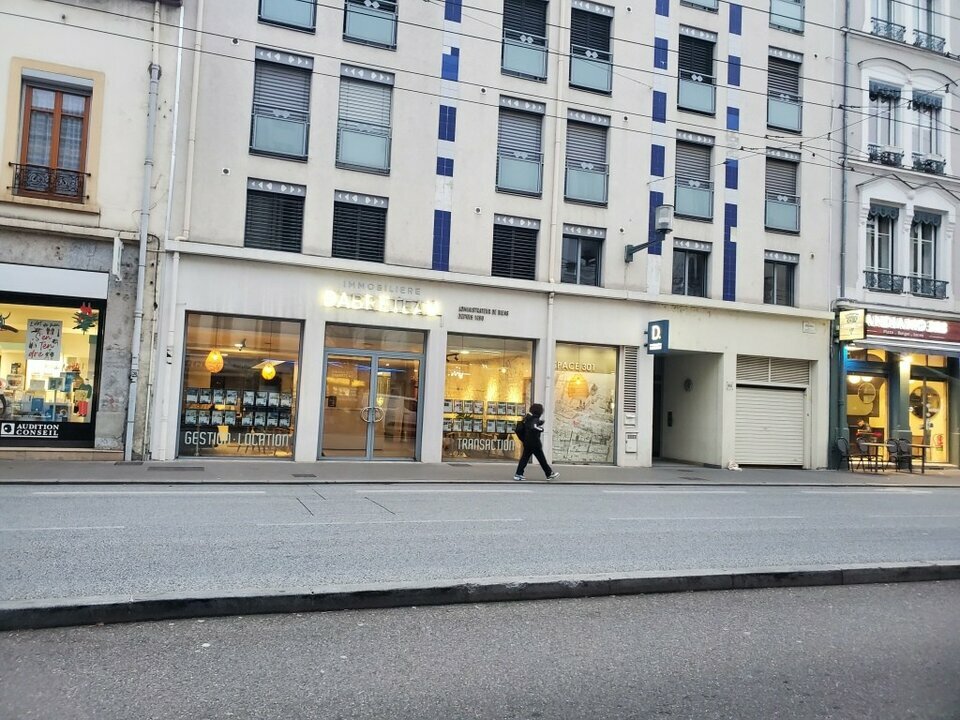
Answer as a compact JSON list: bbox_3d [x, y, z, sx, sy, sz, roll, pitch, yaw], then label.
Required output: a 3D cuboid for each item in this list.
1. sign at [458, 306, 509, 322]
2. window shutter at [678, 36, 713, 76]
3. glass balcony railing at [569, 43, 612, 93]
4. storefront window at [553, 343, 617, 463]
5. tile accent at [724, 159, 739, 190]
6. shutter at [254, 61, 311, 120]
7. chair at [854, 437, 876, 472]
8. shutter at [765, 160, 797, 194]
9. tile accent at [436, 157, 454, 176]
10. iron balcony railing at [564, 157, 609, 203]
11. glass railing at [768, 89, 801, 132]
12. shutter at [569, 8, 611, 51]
[{"bbox_3d":[0.099,-1.048,16.836,1.236,0.300,0.040,4,-3,-19],"label":"sign"},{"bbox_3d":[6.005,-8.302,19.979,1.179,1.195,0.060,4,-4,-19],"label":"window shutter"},{"bbox_3d":[2.871,-7.504,18.628,1.218,1.042,0.060,4,-4,-19],"label":"glass balcony railing"},{"bbox_3d":[2.578,1.090,17.789,1.722,2.963,0.120,4,-3,-19],"label":"storefront window"},{"bbox_3d":[6.761,-4.995,19.354,0.403,0.814,0.050,4,-3,-19],"label":"tile accent"},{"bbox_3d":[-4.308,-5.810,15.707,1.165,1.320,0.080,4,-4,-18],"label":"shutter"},{"bbox_3d":[10.130,2.490,18.900,0.500,0.880,0.440,4,-4,-18],"label":"chair"},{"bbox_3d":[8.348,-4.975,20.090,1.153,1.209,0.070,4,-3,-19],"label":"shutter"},{"bbox_3d":[-0.822,-4.577,17.151,0.411,0.424,0.030,4,-4,-19],"label":"tile accent"},{"bbox_3d":[2.731,-4.573,18.419,1.224,1.010,0.060,4,-4,-19],"label":"iron balcony railing"},{"bbox_3d":[8.478,-6.924,20.039,1.201,0.980,0.070,4,-3,-19],"label":"glass railing"},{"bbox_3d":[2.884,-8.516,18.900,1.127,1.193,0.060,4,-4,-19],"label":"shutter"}]

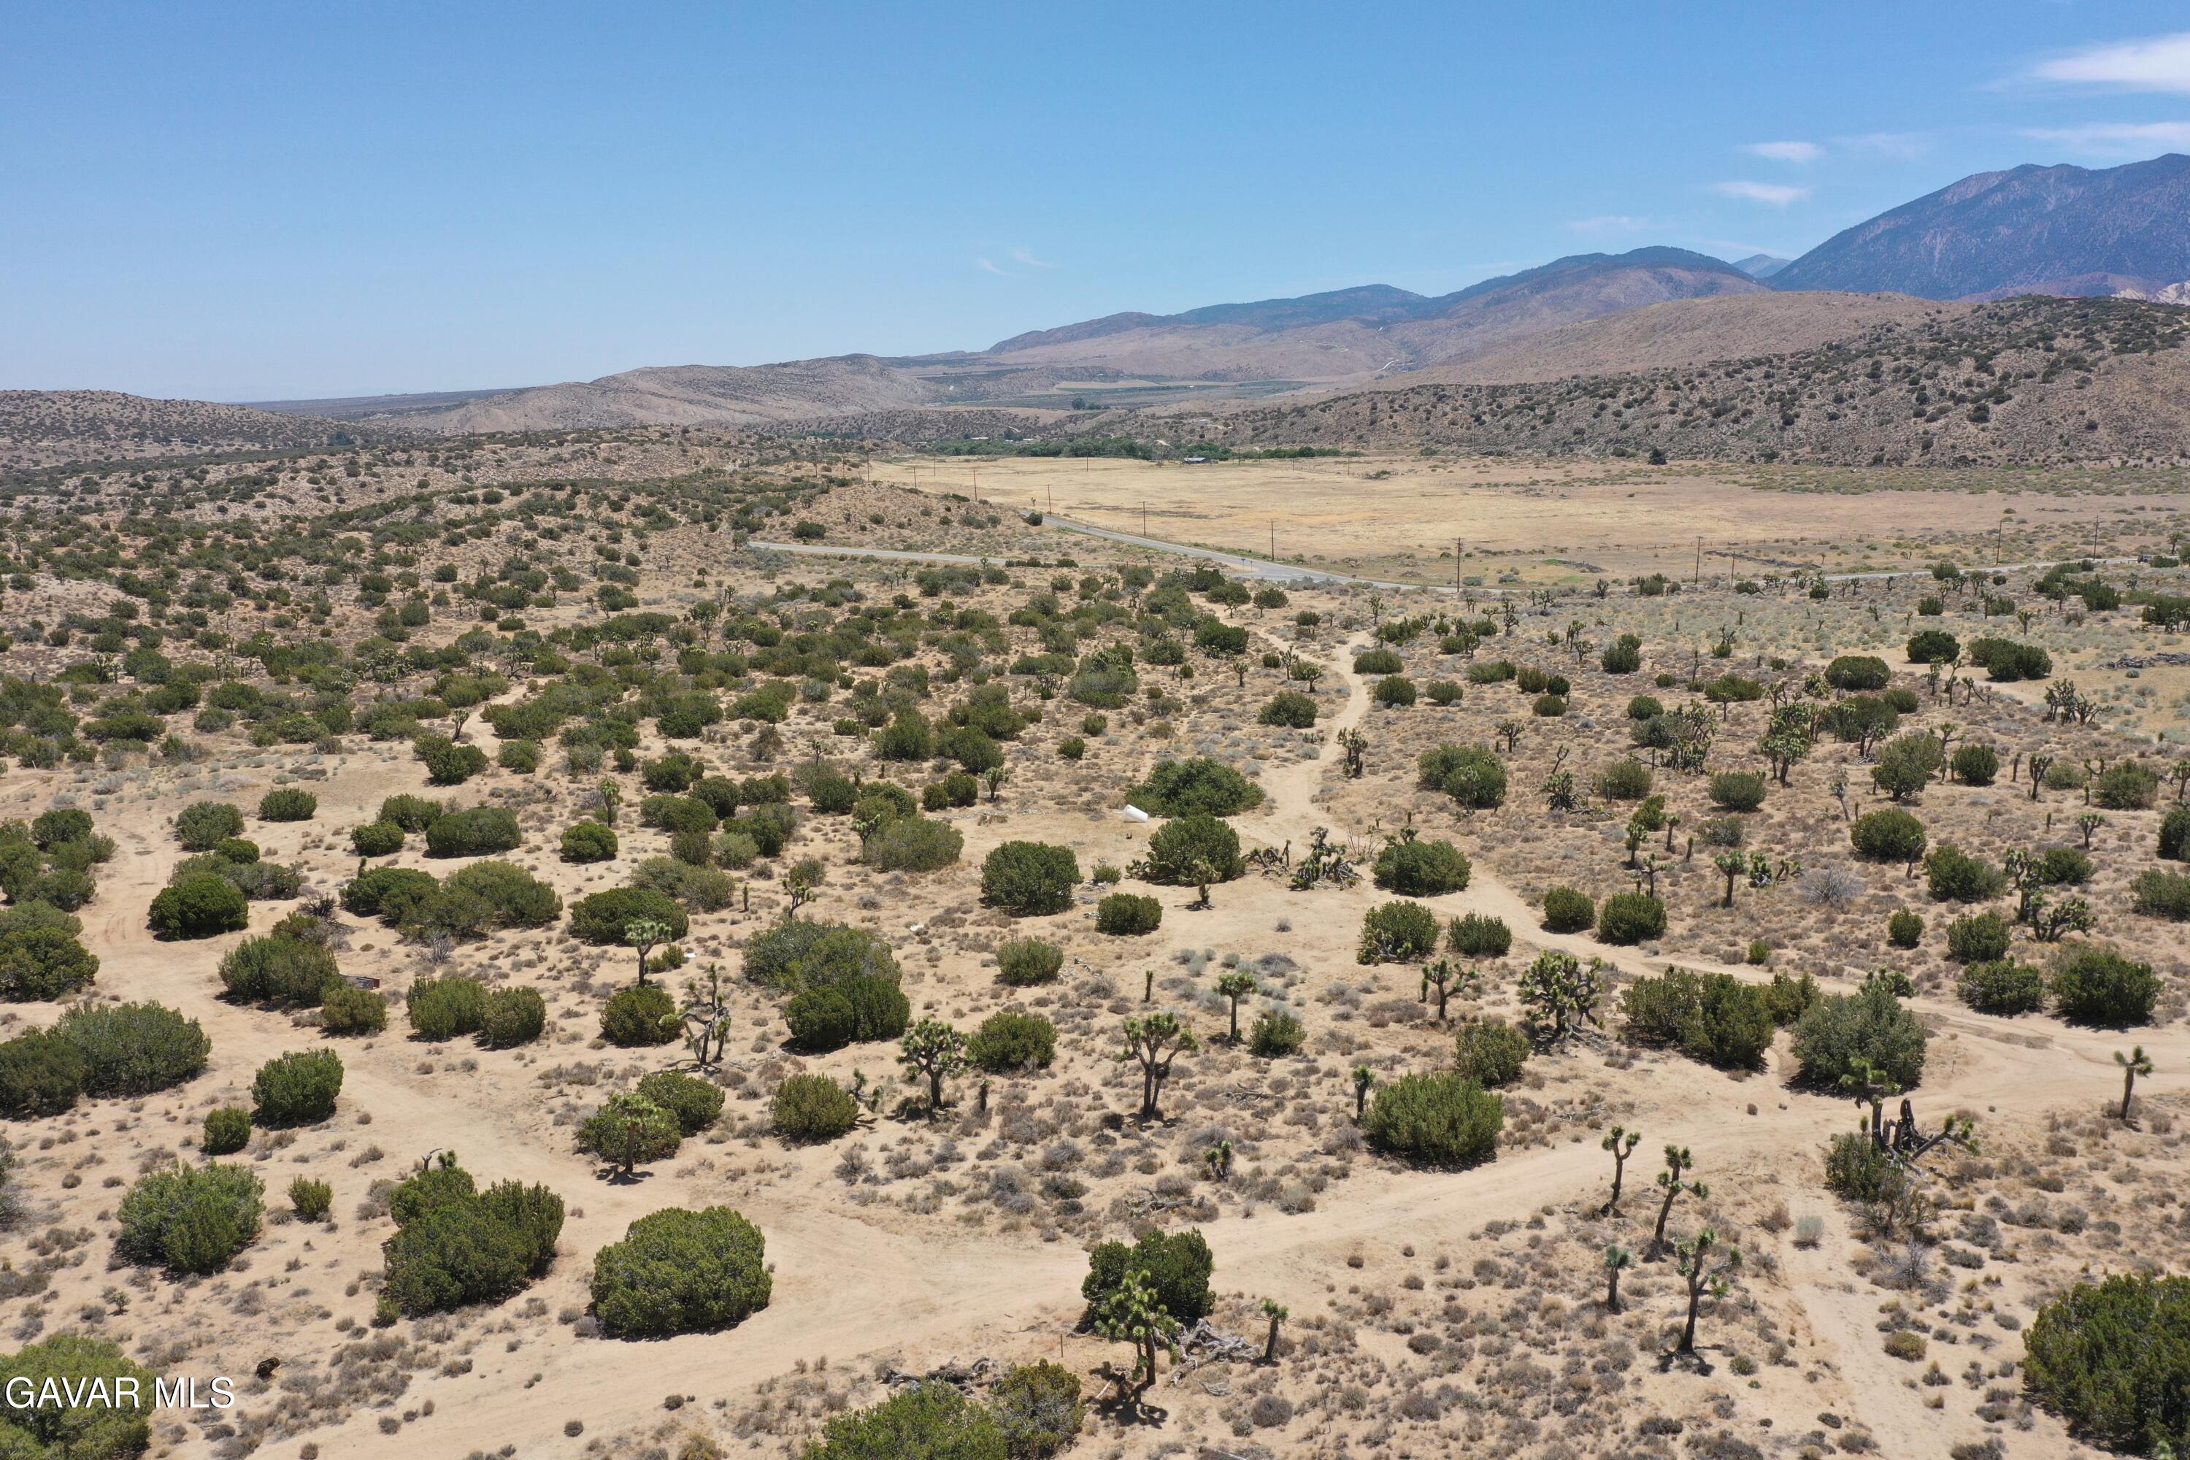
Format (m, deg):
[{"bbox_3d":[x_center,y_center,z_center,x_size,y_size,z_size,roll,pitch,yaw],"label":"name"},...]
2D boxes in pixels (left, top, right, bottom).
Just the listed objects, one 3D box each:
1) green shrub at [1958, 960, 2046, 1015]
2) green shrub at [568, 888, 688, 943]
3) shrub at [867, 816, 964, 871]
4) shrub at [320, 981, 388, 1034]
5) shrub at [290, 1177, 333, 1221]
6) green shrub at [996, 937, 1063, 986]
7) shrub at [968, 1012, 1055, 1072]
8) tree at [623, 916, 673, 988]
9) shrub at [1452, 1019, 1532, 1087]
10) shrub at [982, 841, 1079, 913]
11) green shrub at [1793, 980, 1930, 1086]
[{"bbox_3d":[39.710,11.280,74.590,3.370,2.410,3.040,6,13,29],"label":"green shrub"},{"bbox_3d":[-23.270,9.117,85.070,5.770,2.070,4.330,-3,12,-16],"label":"green shrub"},{"bbox_3d":[-10.382,6.355,97.546,5.750,2.640,4.600,-1,11,-6],"label":"shrub"},{"bbox_3d":[-35.843,13.431,82.432,2.950,2.255,2.802,-5,13,-24],"label":"shrub"},{"bbox_3d":[-26.929,16.114,58.538,1.310,1.330,1.250,-6,13,-26],"label":"shrub"},{"bbox_3d":[-3.289,11.728,86.203,3.376,2.206,3.207,-1,12,-2],"label":"green shrub"},{"bbox_3d":[-3.617,13.857,75.869,3.960,2.236,3.762,-2,12,-3],"label":"shrub"},{"bbox_3d":[-23.817,11.945,90.848,2.453,3.863,2.207,-3,11,-15],"label":"tree"},{"bbox_3d":[15.660,12.770,67.220,3.090,2.690,2.780,2,11,14],"label":"shrub"},{"bbox_3d":[-3.379,7.608,89.724,5.220,3.230,4.960,0,11,-2],"label":"shrub"},{"bbox_3d":[32.510,12.965,72.669,5.254,4.042,4.991,4,13,25],"label":"green shrub"}]

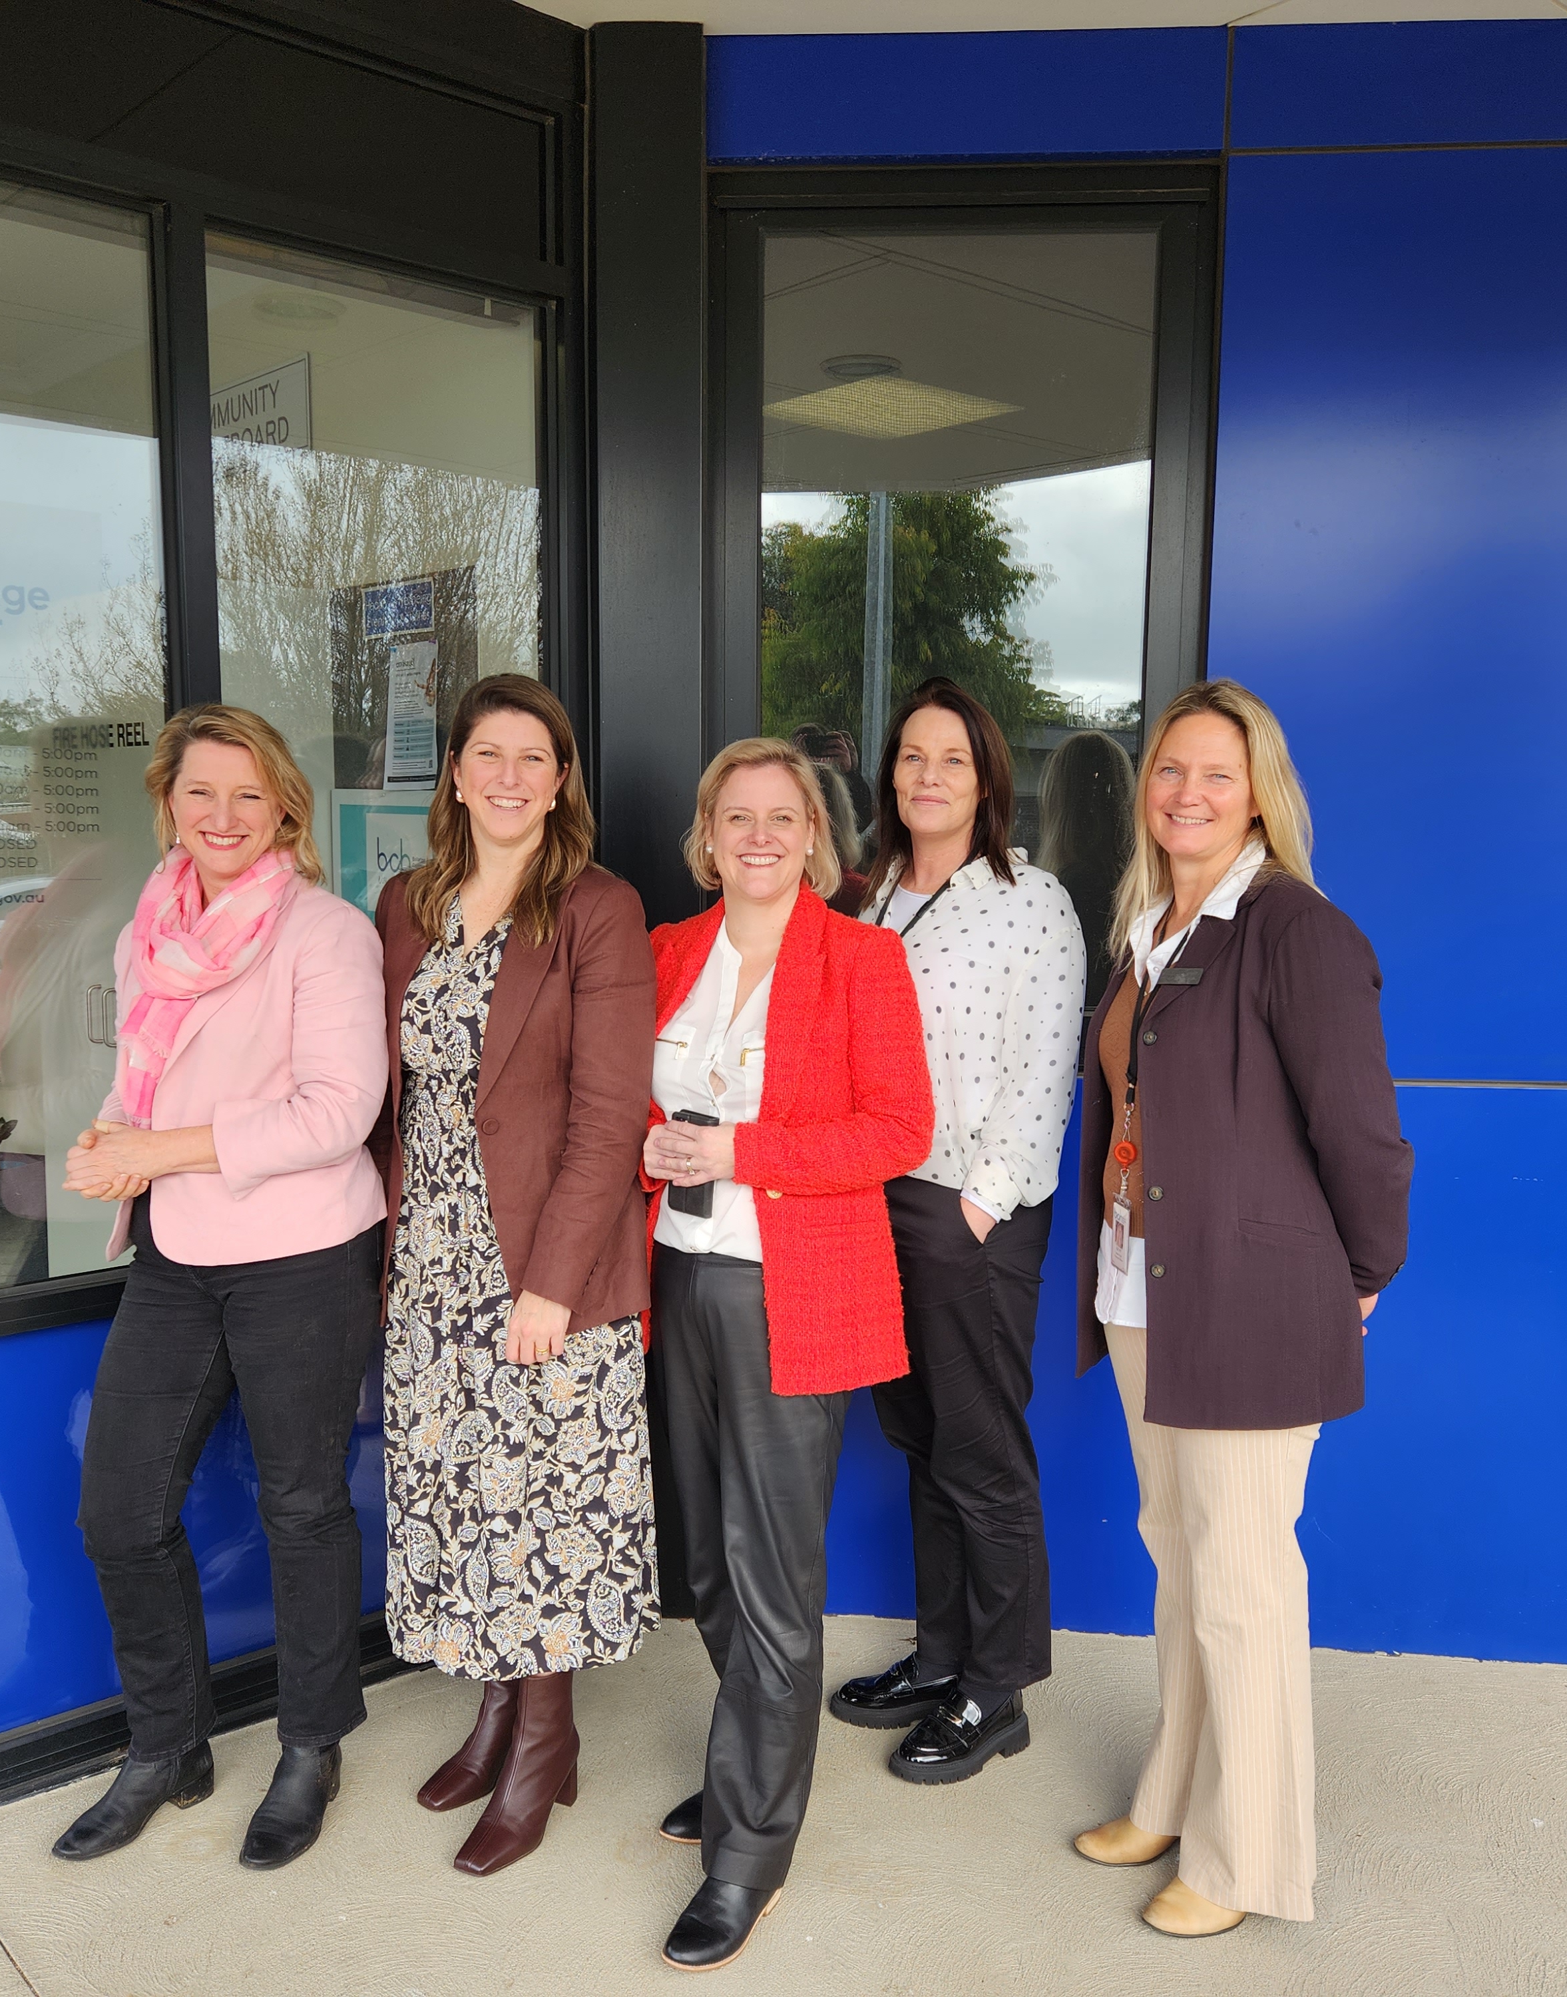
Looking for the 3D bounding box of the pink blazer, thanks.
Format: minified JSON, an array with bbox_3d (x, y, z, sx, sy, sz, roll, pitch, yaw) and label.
[{"bbox_3d":[-0.766,0.098,2.498,0.430,0.550,0.290,4,7,25],"label":"pink blazer"}]

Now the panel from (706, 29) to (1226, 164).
[{"bbox_3d":[0.297,-1.486,2.927,0.855,0.207,0.030,1,7,5],"label":"panel"}]

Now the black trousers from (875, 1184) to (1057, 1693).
[{"bbox_3d":[0.287,0.673,2.835,0.300,0.920,0.360,-5,8,-39],"label":"black trousers"}]

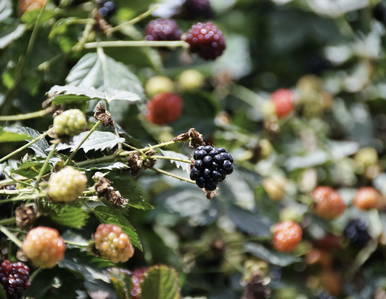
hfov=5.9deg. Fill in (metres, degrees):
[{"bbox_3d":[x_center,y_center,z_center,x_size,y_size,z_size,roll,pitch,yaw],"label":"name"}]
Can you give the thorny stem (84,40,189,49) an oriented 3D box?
[{"bbox_3d":[-0.025,-0.046,1.660,0.046,0.003,0.003,-1,0,0],"label":"thorny stem"}]

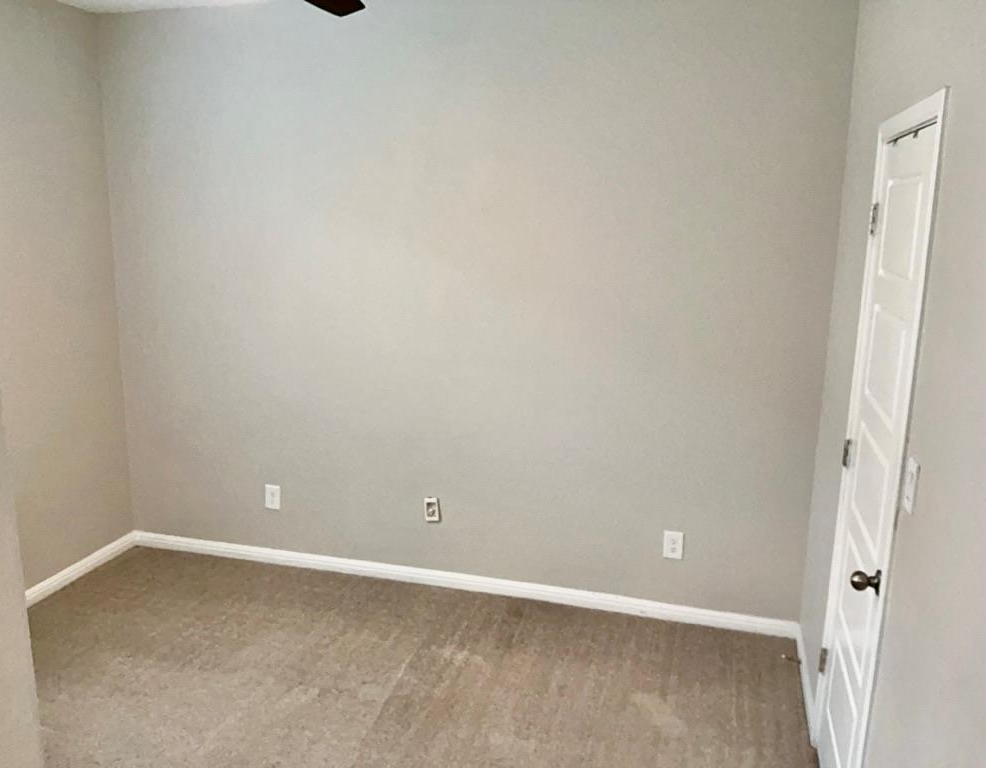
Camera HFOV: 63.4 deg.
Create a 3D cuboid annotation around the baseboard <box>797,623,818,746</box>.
[{"bbox_3d":[1.215,1.131,3.101,0.015,0.080,0.729,4,13,15],"label":"baseboard"}]

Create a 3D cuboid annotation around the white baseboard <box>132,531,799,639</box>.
[{"bbox_3d":[-0.306,0.947,3.880,3.378,0.080,0.015,4,13,15],"label":"white baseboard"}]

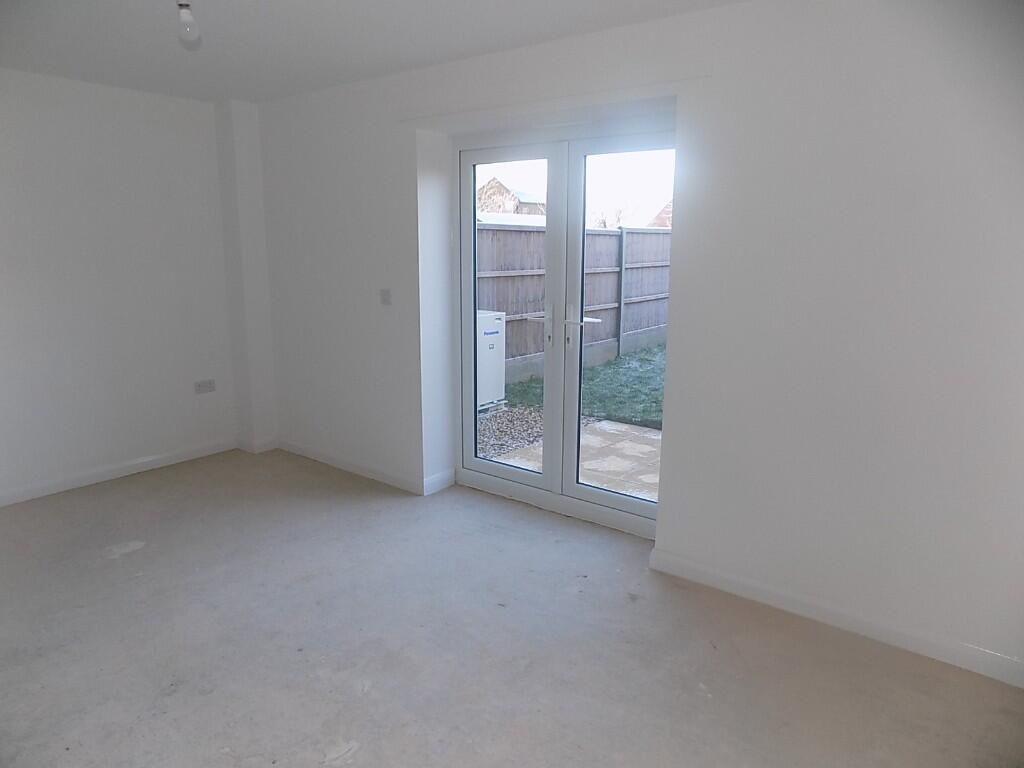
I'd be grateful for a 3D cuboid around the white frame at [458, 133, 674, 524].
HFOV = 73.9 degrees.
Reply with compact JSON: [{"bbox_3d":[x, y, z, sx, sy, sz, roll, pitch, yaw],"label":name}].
[{"bbox_3d":[0.285,-0.302,3.592,1.409,1.852,0.075,9,15,37],"label":"white frame"}]

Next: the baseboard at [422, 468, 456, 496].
[{"bbox_3d":[-0.440,0.595,4.132,0.020,0.098,0.276,9,15,37],"label":"baseboard"}]

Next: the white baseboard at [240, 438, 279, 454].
[{"bbox_3d":[-1.847,0.421,4.921,0.241,0.098,0.182,9,15,37],"label":"white baseboard"}]

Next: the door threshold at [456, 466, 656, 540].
[{"bbox_3d":[0.264,0.657,3.810,1.498,0.115,0.073,9,15,37],"label":"door threshold"}]

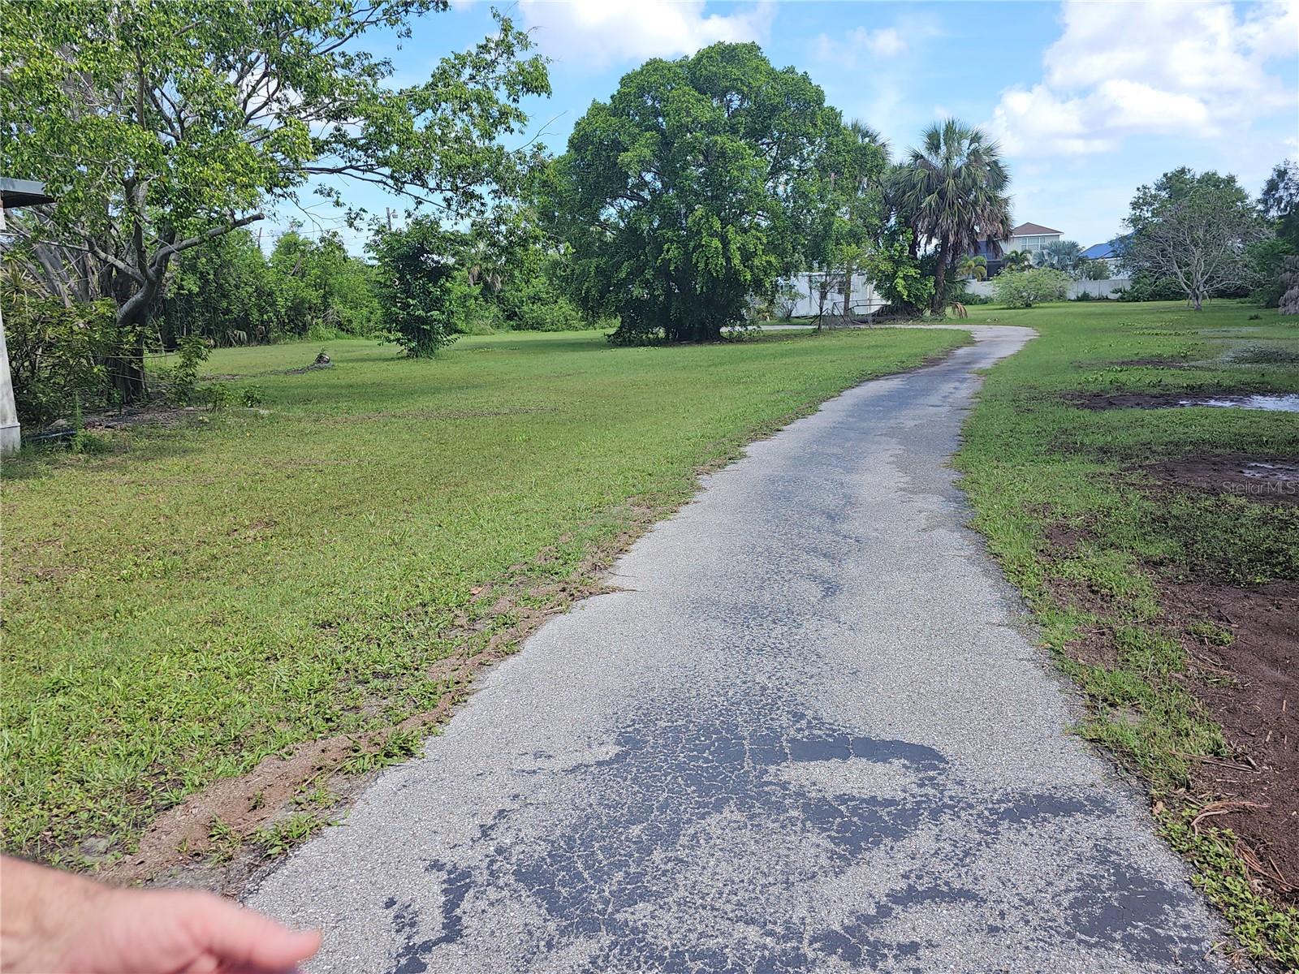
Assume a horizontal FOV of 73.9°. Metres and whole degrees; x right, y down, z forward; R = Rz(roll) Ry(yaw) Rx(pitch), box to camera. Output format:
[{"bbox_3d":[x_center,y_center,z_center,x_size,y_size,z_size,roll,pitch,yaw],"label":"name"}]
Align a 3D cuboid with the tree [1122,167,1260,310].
[{"bbox_3d":[33.889,-15.165,52.799,7.317,8.490,6.951,8,15,31],"label":"tree"}]

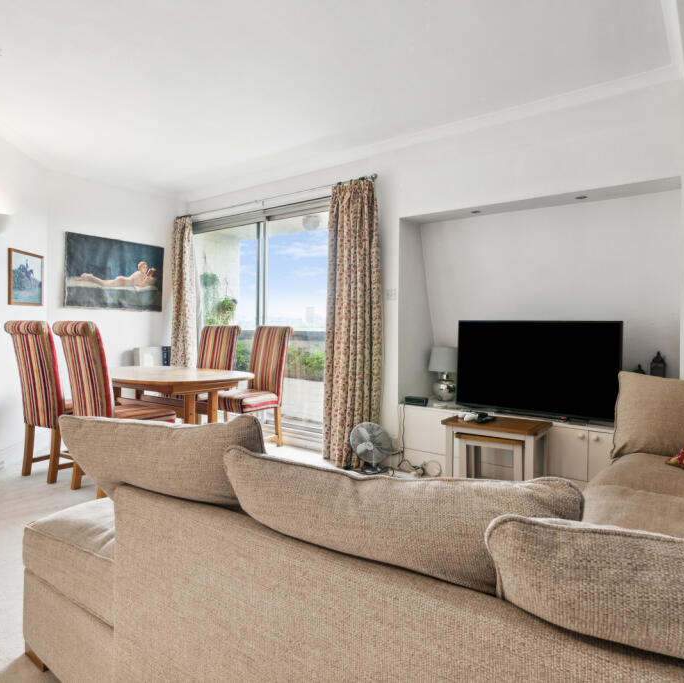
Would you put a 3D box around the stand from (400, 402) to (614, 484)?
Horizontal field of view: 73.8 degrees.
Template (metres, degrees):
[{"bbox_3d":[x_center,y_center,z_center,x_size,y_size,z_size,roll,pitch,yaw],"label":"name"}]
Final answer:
[{"bbox_3d":[1.207,0.693,3.042,1.600,0.470,0.500,1,1,34],"label":"stand"}]

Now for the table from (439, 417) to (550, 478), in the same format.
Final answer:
[{"bbox_3d":[0.875,0.700,2.600,0.530,0.470,0.320,1,1,34],"label":"table"}]

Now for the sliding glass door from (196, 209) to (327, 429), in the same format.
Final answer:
[{"bbox_3d":[-0.792,-0.225,4.301,2.100,2.040,0.100,2,2,35],"label":"sliding glass door"}]

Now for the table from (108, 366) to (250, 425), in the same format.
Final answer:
[{"bbox_3d":[-1.360,0.569,3.340,1.470,0.710,0.880,1,1,33],"label":"table"}]

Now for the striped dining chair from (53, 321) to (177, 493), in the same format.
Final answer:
[{"bbox_3d":[-1.430,0.401,2.867,0.450,1.060,0.580,1,1,39],"label":"striped dining chair"}]

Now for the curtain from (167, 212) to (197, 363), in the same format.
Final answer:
[{"bbox_3d":[-1.612,-0.184,4.684,0.380,2.140,0.130,2,2,35],"label":"curtain"}]

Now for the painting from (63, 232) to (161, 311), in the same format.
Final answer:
[{"bbox_3d":[-2.110,-0.626,4.292,0.030,0.645,0.915,5,4,37],"label":"painting"}]

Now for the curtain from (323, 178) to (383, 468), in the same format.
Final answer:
[{"bbox_3d":[0.091,-0.136,3.483,0.460,2.130,0.140,2,2,35],"label":"curtain"}]

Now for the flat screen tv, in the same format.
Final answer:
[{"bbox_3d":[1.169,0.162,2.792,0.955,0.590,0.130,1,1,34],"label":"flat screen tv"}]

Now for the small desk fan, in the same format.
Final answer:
[{"bbox_3d":[0.205,0.751,3.200,0.290,0.350,0.210,1,1,22],"label":"small desk fan"}]

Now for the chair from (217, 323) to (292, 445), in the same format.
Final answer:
[{"bbox_3d":[-0.777,0.395,3.870,0.420,1.060,0.620,2,2,35],"label":"chair"}]

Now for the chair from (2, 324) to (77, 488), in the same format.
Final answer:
[{"bbox_3d":[-1.940,0.396,3.210,0.450,1.060,0.580,1,1,35],"label":"chair"}]

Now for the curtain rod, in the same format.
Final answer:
[{"bbox_3d":[-0.685,-1.218,3.898,2.262,0.055,0.070,1,1,34],"label":"curtain rod"}]

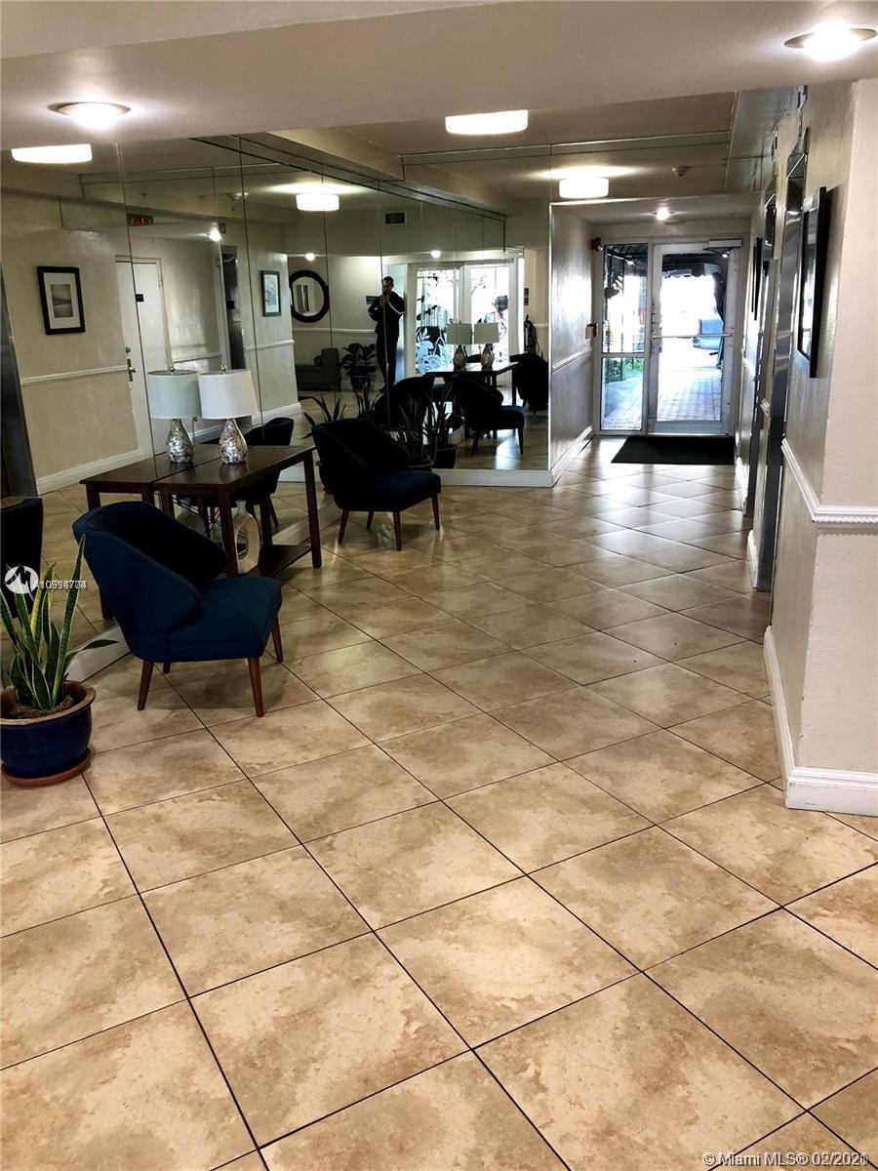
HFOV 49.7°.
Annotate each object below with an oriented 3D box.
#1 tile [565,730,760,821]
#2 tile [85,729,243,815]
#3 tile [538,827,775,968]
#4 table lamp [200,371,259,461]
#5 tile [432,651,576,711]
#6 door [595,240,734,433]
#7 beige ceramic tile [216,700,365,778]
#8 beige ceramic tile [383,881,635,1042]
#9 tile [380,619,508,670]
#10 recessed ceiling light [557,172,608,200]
[{"bbox_3d":[0.782,0.660,3.336,0.500,0.010,0.500,-11,20,-28],"label":"tile"},{"bbox_3d":[-1.008,0.666,3.422,0.491,0.013,0.491,-11,20,-28],"label":"tile"},{"bbox_3d":[0.552,0.798,2.475,0.457,0.012,0.457,-11,19,-28],"label":"tile"},{"bbox_3d":[-1.186,-0.967,5.357,0.340,0.525,0.340,3,18,15],"label":"table lamp"},{"bbox_3d":[0.277,0.414,4.121,0.491,0.013,0.491,-11,20,-28],"label":"tile"},{"bbox_3d":[2.519,-2.712,10.506,1.506,2.097,0.080,2,18,13],"label":"door"},{"bbox_3d":[-0.538,0.542,3.409,0.457,0.012,0.457,-11,19,-28],"label":"beige ceramic tile"},{"bbox_3d":[0.153,0.875,2.258,0.457,0.012,0.457,-11,19,-28],"label":"beige ceramic tile"},{"bbox_3d":[0.029,0.292,4.537,0.491,0.013,0.491,-11,20,-28],"label":"tile"},{"bbox_3d":[1.446,-3.987,9.450,0.480,0.190,0.480,3,18,15],"label":"recessed ceiling light"}]

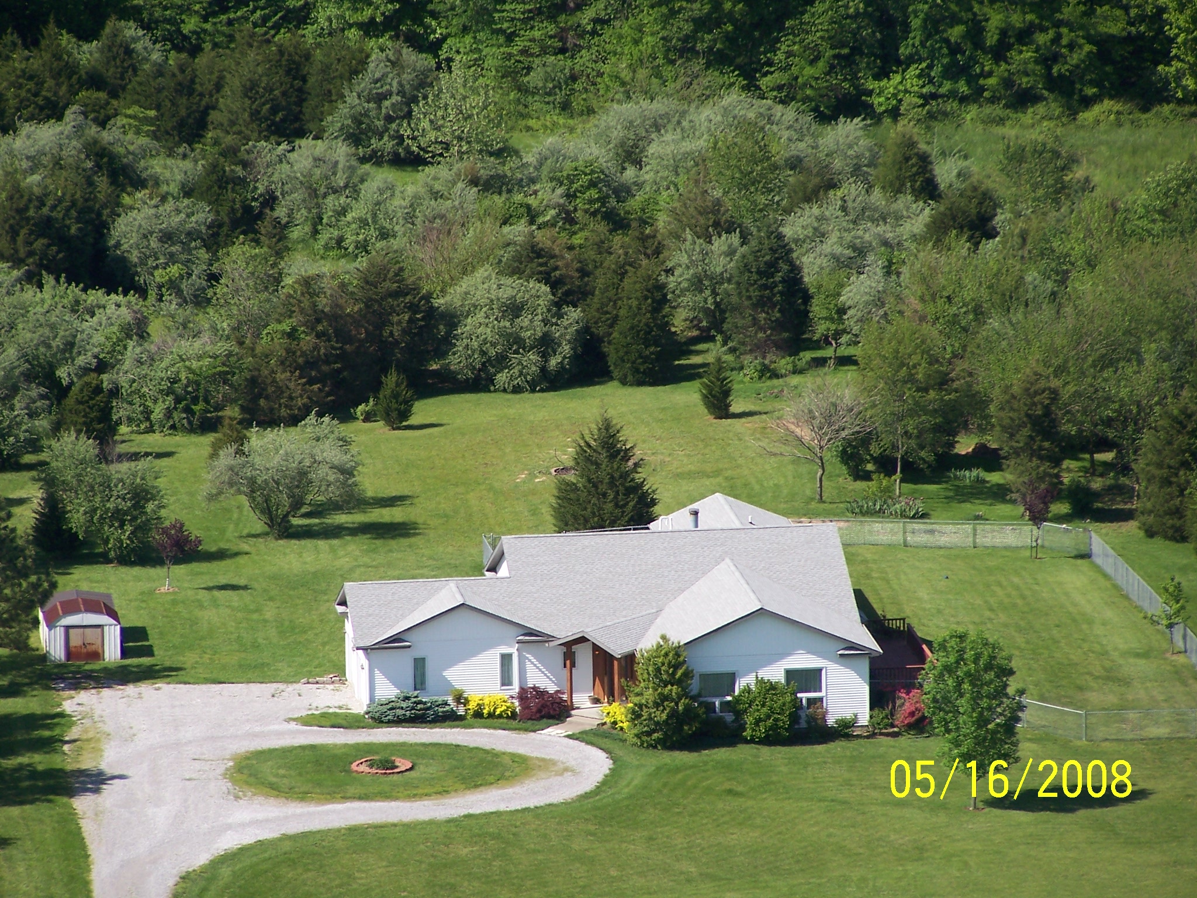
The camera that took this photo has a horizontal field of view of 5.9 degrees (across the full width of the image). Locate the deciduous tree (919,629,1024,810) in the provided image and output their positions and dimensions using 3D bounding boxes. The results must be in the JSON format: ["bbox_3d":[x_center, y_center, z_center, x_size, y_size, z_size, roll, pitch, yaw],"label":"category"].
[{"bbox_3d":[14.481,10.555,451.886,3.995,6.980,3.876,0,12,0],"label":"deciduous tree"}]

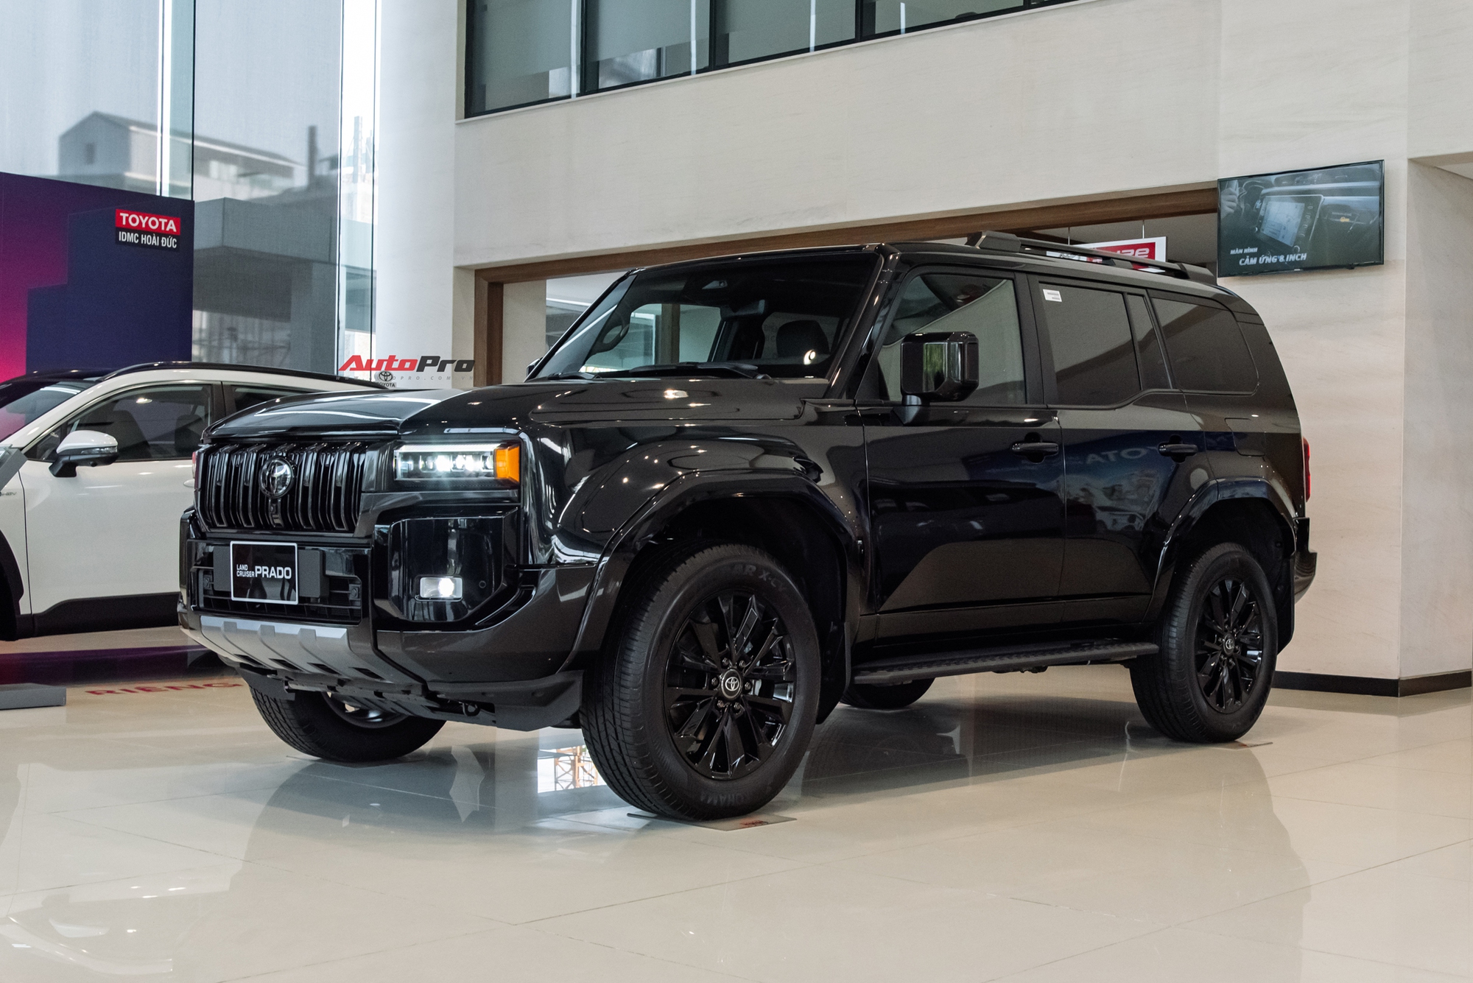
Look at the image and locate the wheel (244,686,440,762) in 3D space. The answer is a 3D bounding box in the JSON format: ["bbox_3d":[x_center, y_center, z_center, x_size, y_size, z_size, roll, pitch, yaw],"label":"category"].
[{"bbox_3d":[-1.310,0.538,6.551,0.270,0.805,0.805,0,-1,43],"label":"wheel"}]

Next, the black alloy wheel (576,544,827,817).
[{"bbox_3d":[-0.093,0.536,5.416,0.270,0.805,0.805,0,-1,43],"label":"black alloy wheel"}]

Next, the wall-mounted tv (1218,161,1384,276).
[{"bbox_3d":[3.054,-1.463,10.191,0.935,0.545,0.060,0,-1,40],"label":"wall-mounted tv"}]

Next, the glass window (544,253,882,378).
[{"bbox_3d":[-0.117,-0.586,6.612,1.420,0.630,0.100,0,-43,43],"label":"glass window"}]

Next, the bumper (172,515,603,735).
[{"bbox_3d":[-1.176,0.338,5.474,1.840,0.570,0.450,0,-1,43],"label":"bumper"}]

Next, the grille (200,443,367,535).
[{"bbox_3d":[-1.288,-0.011,5.356,0.830,0.265,0.100,0,-1,43],"label":"grille"}]

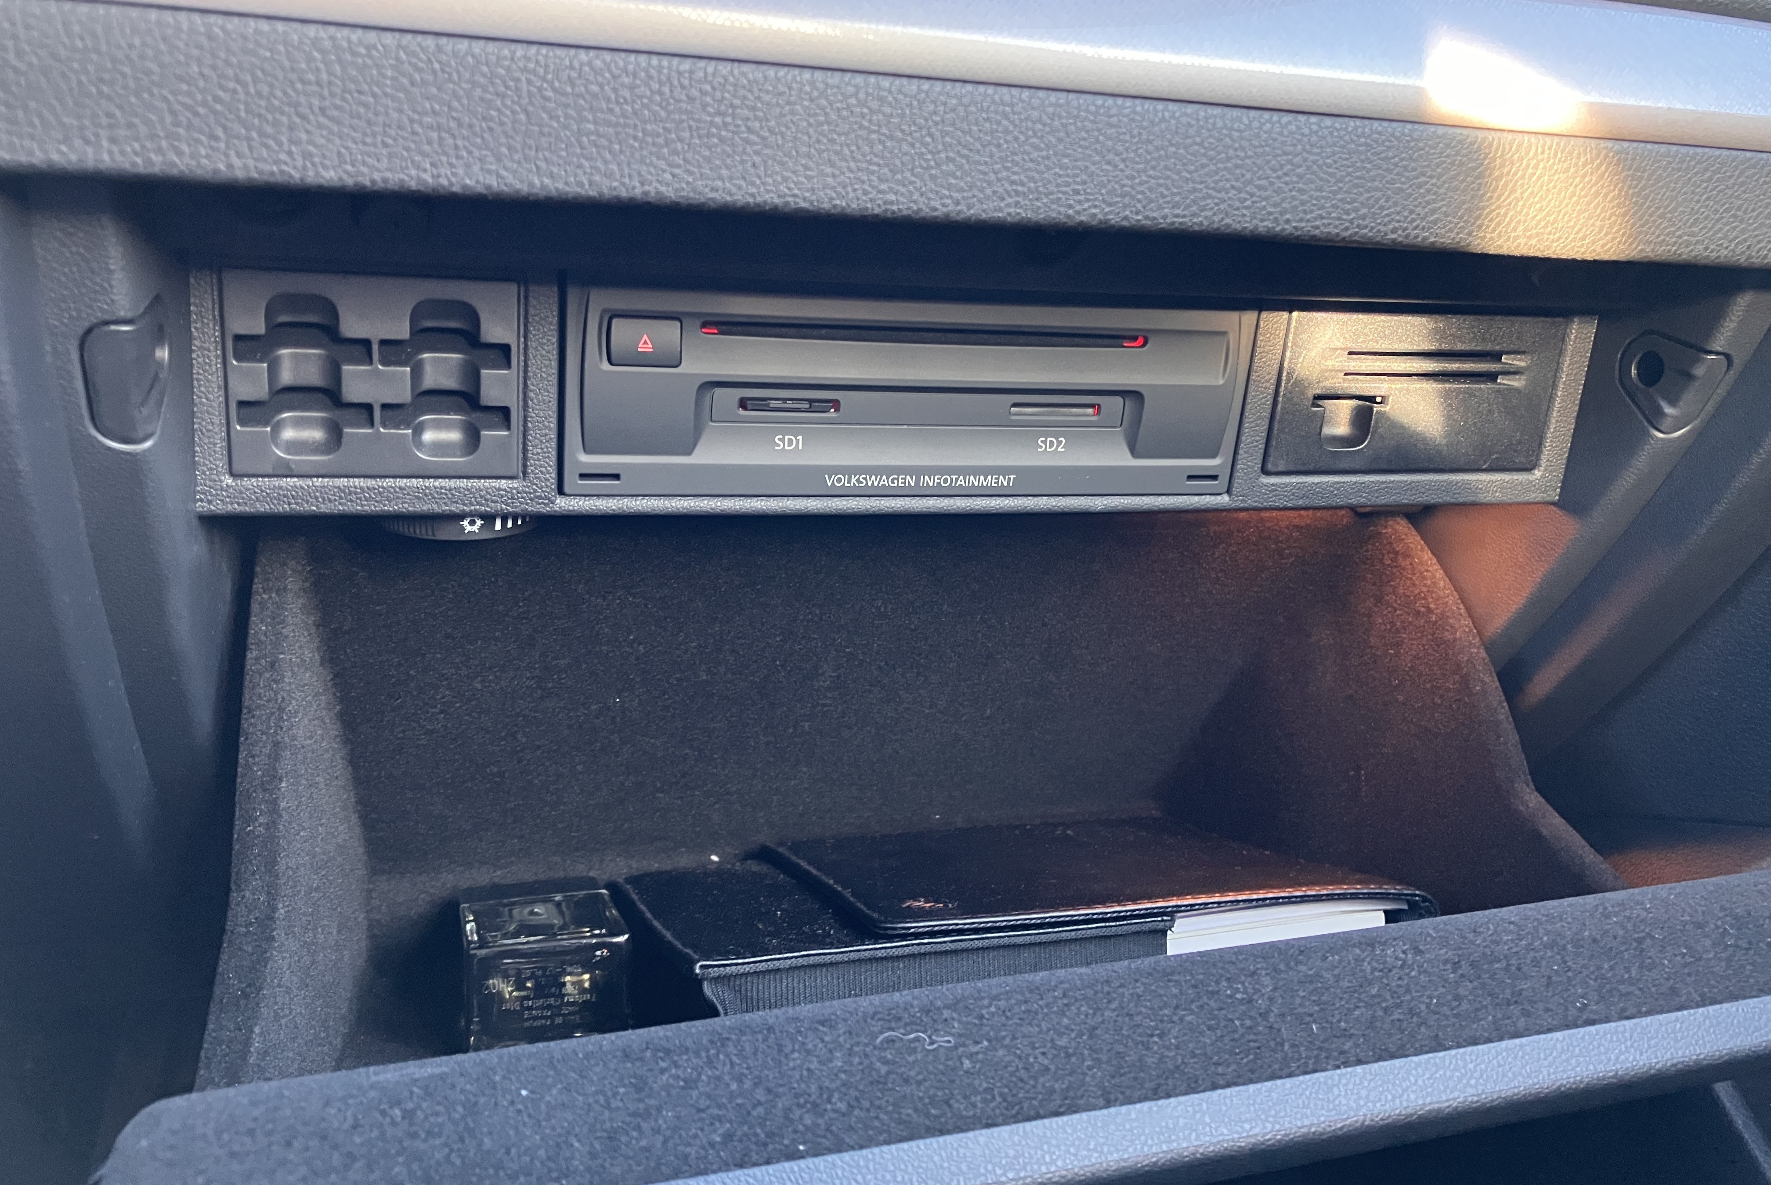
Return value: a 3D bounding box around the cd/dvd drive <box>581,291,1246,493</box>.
[{"bbox_3d":[-0.008,-0.070,0.426,0.187,0.054,0.130,-2,18,-20],"label":"cd/dvd drive"}]

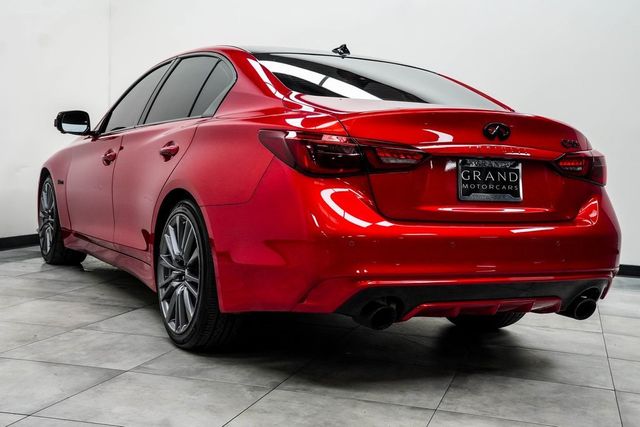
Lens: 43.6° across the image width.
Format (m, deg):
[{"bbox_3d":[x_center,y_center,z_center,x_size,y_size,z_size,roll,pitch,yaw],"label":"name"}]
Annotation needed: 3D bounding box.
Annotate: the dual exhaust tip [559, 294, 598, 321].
[{"bbox_3d":[1.053,0.379,3.302,0.092,0.092,0.130,0,4,-30],"label":"dual exhaust tip"}]

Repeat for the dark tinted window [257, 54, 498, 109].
[{"bbox_3d":[0.275,-0.615,3.658,1.180,0.130,0.720,0,26,-30],"label":"dark tinted window"}]

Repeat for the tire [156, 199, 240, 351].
[{"bbox_3d":[-0.499,0.252,3.474,0.265,0.665,0.665,0,4,-30],"label":"tire"}]

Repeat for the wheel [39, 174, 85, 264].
[{"bbox_3d":[-1.839,0.043,5.670,0.250,0.670,0.670,0,4,-30],"label":"wheel"}]

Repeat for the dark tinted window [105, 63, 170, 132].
[{"bbox_3d":[-1.012,-0.642,4.432,0.085,0.410,0.720,25,-8,-29],"label":"dark tinted window"}]

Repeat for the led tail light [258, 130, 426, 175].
[{"bbox_3d":[0.085,-0.220,2.896,0.520,0.170,0.360,0,4,-30],"label":"led tail light"}]

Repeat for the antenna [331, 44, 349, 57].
[{"bbox_3d":[0.106,-0.803,3.950,0.060,0.058,0.140,0,4,-30],"label":"antenna"}]

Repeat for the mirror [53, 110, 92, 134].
[{"bbox_3d":[-1.506,-0.553,4.861,0.210,0.148,0.120,0,4,-30],"label":"mirror"}]

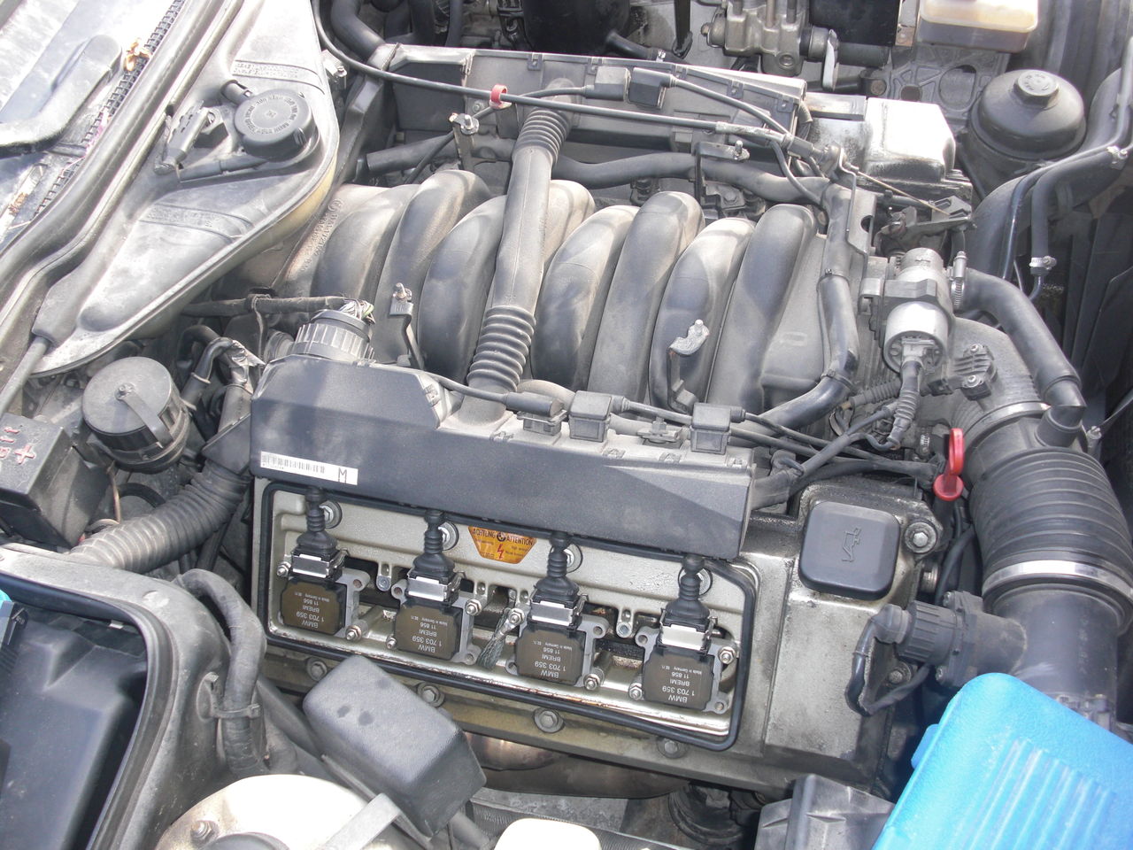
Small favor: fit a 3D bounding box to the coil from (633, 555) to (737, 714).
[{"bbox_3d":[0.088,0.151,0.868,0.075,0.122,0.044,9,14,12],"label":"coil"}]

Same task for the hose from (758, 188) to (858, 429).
[{"bbox_3d":[0.194,-0.099,0.936,0.087,0.045,0.247,3,58,9],"label":"hose"}]

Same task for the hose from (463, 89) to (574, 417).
[{"bbox_3d":[-0.034,-0.152,0.931,0.052,0.055,0.325,5,58,10],"label":"hose"}]

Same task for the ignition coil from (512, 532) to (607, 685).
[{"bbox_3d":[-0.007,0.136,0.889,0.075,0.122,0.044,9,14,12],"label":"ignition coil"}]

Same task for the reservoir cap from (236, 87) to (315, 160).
[{"bbox_3d":[-0.244,-0.251,0.990,0.065,0.023,0.065,-1,58,2],"label":"reservoir cap"}]

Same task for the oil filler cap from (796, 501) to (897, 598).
[{"bbox_3d":[0.195,0.086,0.810,0.064,0.062,0.022,9,14,12],"label":"oil filler cap"}]

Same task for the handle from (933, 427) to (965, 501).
[{"bbox_3d":[0.270,0.025,0.823,0.021,0.065,0.023,6,53,16],"label":"handle"}]

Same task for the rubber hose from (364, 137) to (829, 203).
[{"bbox_3d":[0.022,-0.229,1.058,0.418,0.038,0.042,4,58,10],"label":"rubber hose"}]

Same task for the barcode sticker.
[{"bbox_3d":[-0.191,0.032,0.875,0.079,0.013,0.001,9,14,12],"label":"barcode sticker"}]

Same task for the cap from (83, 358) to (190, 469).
[{"bbox_3d":[-0.336,-0.010,0.927,0.069,0.052,0.069,-1,58,2],"label":"cap"}]

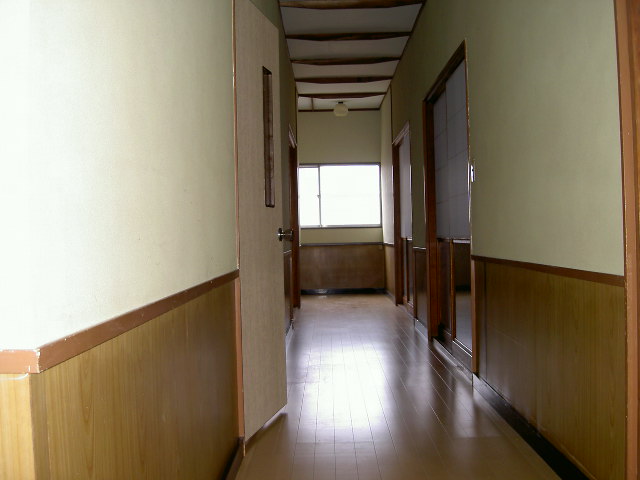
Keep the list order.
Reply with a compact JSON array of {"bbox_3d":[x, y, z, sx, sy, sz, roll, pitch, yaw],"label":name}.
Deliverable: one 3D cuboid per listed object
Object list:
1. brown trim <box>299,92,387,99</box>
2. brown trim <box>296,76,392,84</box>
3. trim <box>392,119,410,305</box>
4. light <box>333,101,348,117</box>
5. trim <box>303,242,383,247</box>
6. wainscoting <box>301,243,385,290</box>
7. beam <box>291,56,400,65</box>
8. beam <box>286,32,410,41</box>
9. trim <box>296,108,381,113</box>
[{"bbox_3d":[0.287,-1.825,9.112,1.115,0.050,0.050,-1,0,0],"label":"brown trim"},{"bbox_3d":[0.271,-1.819,8.212,1.110,0.050,0.050,-1,0,0],"label":"brown trim"},{"bbox_3d":[0.920,-0.177,7.642,0.120,1.905,1.700,-1,0,0],"label":"trim"},{"bbox_3d":[0.284,-1.750,9.658,0.195,0.200,0.195,-1,0,0],"label":"light"},{"bbox_3d":[0.315,0.066,10.243,1.184,0.043,0.030,-1,0,0],"label":"trim"},{"bbox_3d":[0.322,0.381,10.245,1.199,0.662,0.030,-1,0,0],"label":"wainscoting"},{"bbox_3d":[0.261,-1.813,7.292,1.110,0.050,0.050,-1,0,0],"label":"beam"},{"bbox_3d":[0.257,-1.808,6.432,1.112,0.050,0.050,-1,0,0],"label":"beam"},{"bbox_3d":[0.276,-1.844,10.232,1.157,0.041,0.030,-1,0,0],"label":"trim"}]

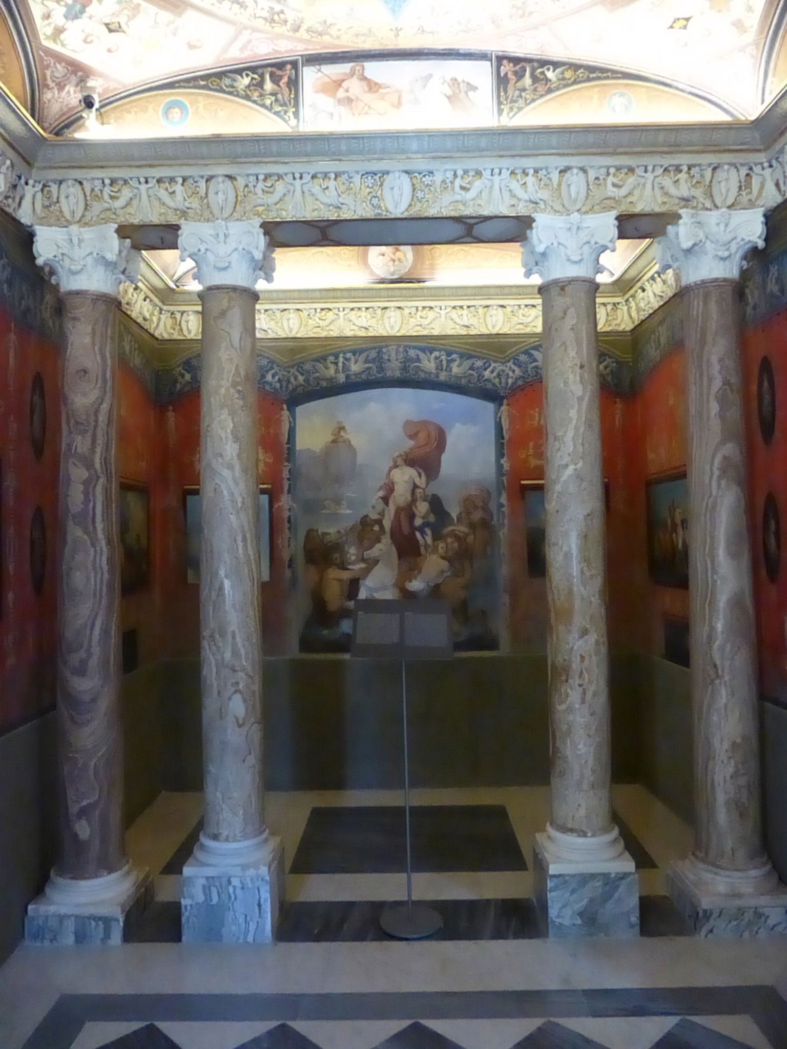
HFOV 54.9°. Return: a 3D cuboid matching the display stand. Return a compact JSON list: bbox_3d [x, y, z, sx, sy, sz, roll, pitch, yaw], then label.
[{"bbox_3d":[0.048,1.005,3.231,0.423,1.354,0.280,-1,-1,0],"label":"display stand"}]

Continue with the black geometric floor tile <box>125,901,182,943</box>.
[{"bbox_3d":[-0.971,1.698,3.235,0.231,0.012,0.346,-1,-1,0],"label":"black geometric floor tile"}]

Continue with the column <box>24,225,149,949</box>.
[{"bbox_3d":[-1.311,0.232,3.300,0.402,2.944,0.395,-1,-1,0],"label":"column"}]

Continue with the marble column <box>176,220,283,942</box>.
[{"bbox_3d":[-0.692,0.217,3.271,0.371,2.953,0.346,-1,-1,0],"label":"marble column"}]

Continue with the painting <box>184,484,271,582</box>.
[{"bbox_3d":[-1.081,0.066,4.947,0.564,0.643,0.060,-1,1,0],"label":"painting"}]

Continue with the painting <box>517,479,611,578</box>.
[{"bbox_3d":[1.115,0.026,4.932,0.581,0.657,0.060,-1,1,0],"label":"painting"}]

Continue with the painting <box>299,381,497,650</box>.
[{"bbox_3d":[0.026,-0.034,4.981,1.332,1.737,0.050,-1,-1,0],"label":"painting"}]

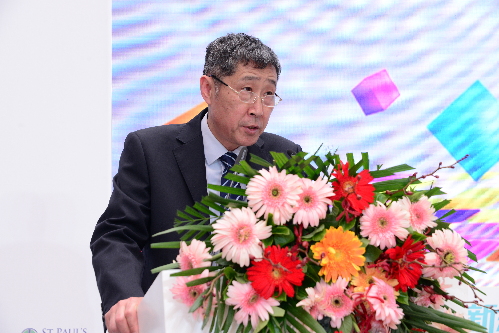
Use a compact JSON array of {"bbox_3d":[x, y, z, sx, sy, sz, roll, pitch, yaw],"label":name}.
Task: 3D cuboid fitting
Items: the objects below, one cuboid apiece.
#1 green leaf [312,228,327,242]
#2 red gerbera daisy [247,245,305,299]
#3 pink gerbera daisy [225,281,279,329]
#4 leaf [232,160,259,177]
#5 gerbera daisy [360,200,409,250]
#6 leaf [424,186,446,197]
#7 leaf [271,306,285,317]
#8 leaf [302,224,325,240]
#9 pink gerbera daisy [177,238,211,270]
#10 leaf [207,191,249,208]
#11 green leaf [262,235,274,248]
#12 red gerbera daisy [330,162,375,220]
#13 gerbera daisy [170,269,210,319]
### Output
[{"bbox_3d":[0.129,0.128,1.790,0.032,0.030,0.015,1,-3,-12],"label":"green leaf"},{"bbox_3d":[0.045,0.182,1.680,0.100,0.095,0.030,0,-7,-1],"label":"red gerbera daisy"},{"bbox_3d":[0.005,0.239,1.690,0.096,0.094,0.035,0,6,6],"label":"pink gerbera daisy"},{"bbox_3d":[-0.008,0.004,1.840,0.052,0.025,0.015,30,-19,0],"label":"leaf"},{"bbox_3d":[0.249,0.107,1.790,0.092,0.090,0.035,1,-6,-10],"label":"gerbera daisy"},{"bbox_3d":[0.356,0.048,1.860,0.042,0.012,0.025,6,26,-6],"label":"leaf"},{"bbox_3d":[0.047,0.253,1.690,0.027,0.019,0.012,0,-17,0],"label":"leaf"},{"bbox_3d":[0.118,0.122,1.790,0.042,0.032,0.018,1,-3,-12],"label":"leaf"},{"bbox_3d":[-0.099,0.163,1.740,0.075,0.078,0.036,0,-9,24],"label":"pink gerbera daisy"},{"bbox_3d":[-0.038,0.059,1.740,0.082,0.020,0.018,20,-9,9],"label":"leaf"},{"bbox_3d":[0.034,0.136,1.770,0.030,0.030,0.015,0,-3,-6],"label":"green leaf"},{"bbox_3d":[0.191,0.044,1.800,0.083,0.096,0.035,0,-9,0],"label":"red gerbera daisy"},{"bbox_3d":[-0.099,0.224,1.710,0.080,0.090,0.038,0,3,21],"label":"gerbera daisy"}]

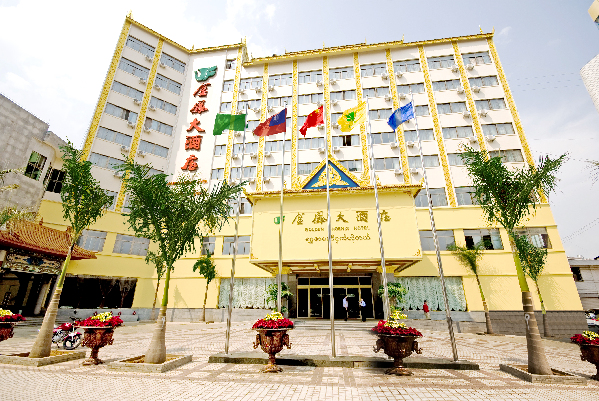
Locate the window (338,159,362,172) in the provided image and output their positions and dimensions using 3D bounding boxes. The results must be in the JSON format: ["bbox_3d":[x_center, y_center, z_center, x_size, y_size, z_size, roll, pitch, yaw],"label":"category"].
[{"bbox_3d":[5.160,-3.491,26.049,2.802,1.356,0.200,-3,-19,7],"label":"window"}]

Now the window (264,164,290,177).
[{"bbox_3d":[-2.332,-3.154,27.032,2.834,1.379,0.200,-3,-19,7],"label":"window"}]

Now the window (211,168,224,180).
[{"bbox_3d":[-9.056,-2.916,27.947,1.440,1.177,0.180,-3,-19,7],"label":"window"}]

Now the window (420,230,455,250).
[{"bbox_3d":[12.856,3.743,23.231,2.990,1.890,0.200,-3,-20,7],"label":"window"}]

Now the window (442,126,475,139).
[{"bbox_3d":[16.833,-7.217,26.547,2.980,1.350,0.200,-3,-20,7],"label":"window"}]

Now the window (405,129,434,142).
[{"bbox_3d":[12.557,-6.764,26.163,2.788,1.153,0.180,-3,-19,7],"label":"window"}]

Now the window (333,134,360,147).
[{"bbox_3d":[5.238,-6.639,27.984,3.030,1.360,0.200,-3,-20,7],"label":"window"}]

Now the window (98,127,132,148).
[{"bbox_3d":[-19.921,-6.891,27.088,2.970,1.300,0.200,15,-25,-37],"label":"window"}]

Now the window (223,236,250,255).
[{"bbox_3d":[-6.039,4.445,24.416,2.819,1.771,0.180,-2,-20,8],"label":"window"}]

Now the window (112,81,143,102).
[{"bbox_3d":[-18.834,-12.020,27.571,2.762,1.172,0.150,15,-25,-36],"label":"window"}]

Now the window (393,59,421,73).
[{"bbox_3d":[12.027,-14.963,27.844,2.802,1.595,0.150,-2,-20,8],"label":"window"}]

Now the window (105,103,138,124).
[{"bbox_3d":[-19.957,-9.770,28.084,2.960,1.300,0.200,15,-25,-37],"label":"window"}]

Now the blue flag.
[{"bbox_3d":[3.843,-3.192,9.435,1.020,1.200,0.350,-3,-19,7],"label":"blue flag"}]

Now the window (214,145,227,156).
[{"bbox_3d":[-8.915,-5.640,28.423,1.316,1.290,0.180,-2,-20,8],"label":"window"}]

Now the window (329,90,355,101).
[{"bbox_3d":[5.128,-12.039,28.968,2.947,1.388,0.200,-3,-19,7],"label":"window"}]

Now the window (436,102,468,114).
[{"bbox_3d":[16.299,-9.866,26.697,2.785,1.134,0.180,-3,-19,7],"label":"window"}]

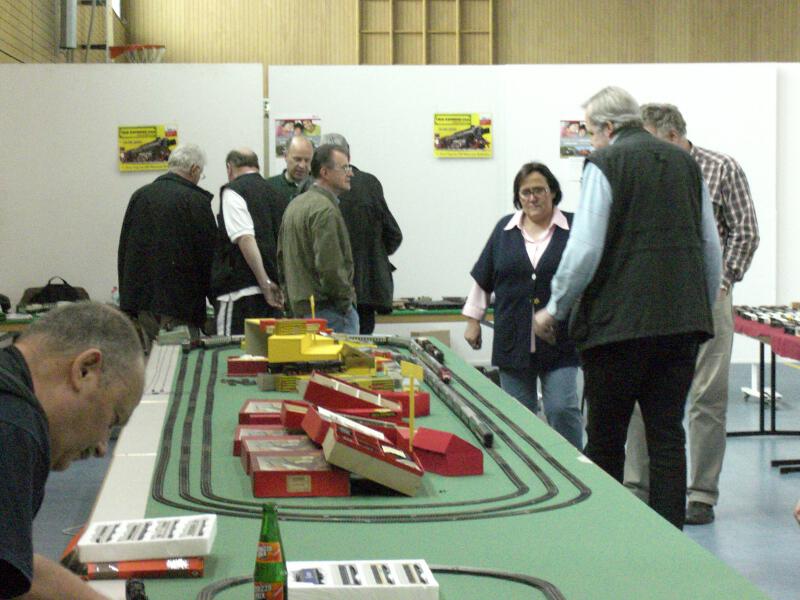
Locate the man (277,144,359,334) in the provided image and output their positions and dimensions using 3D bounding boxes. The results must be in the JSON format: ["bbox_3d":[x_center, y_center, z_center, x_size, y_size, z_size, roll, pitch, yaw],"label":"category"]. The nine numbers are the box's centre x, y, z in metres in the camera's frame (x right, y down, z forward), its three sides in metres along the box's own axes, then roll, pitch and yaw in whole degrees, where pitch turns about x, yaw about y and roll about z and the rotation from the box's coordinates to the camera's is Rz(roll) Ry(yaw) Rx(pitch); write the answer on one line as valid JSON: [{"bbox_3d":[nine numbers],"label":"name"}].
[{"bbox_3d":[-0.406,0.052,12.800,0.340,1.640,0.500,-2,3,-30],"label":"man"}]

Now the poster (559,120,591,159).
[{"bbox_3d":[1.195,-1.050,17.200,0.300,0.270,0.010,0,3,5],"label":"poster"}]

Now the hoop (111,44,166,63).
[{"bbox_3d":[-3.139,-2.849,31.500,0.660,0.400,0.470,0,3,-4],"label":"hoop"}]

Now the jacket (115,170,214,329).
[{"bbox_3d":[-1.161,-0.256,13.100,0.500,0.780,0.380,1,3,21],"label":"jacket"}]

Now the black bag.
[{"bbox_3d":[-1.870,-0.035,14.300,0.400,0.190,0.220,0,3,0],"label":"black bag"}]

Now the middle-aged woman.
[{"bbox_3d":[0.536,0.175,11.000,0.600,1.560,0.360,0,3,3],"label":"middle-aged woman"}]

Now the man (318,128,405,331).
[{"bbox_3d":[-0.250,-0.008,13.300,0.540,1.700,0.380,0,3,-9],"label":"man"}]

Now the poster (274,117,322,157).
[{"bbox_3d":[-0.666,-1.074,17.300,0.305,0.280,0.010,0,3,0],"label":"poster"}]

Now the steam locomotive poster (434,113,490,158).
[{"bbox_3d":[0.414,-1.076,17.300,0.380,0.295,0.012,0,3,0],"label":"steam locomotive poster"}]

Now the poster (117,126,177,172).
[{"bbox_3d":[-1.621,-0.978,17.000,0.380,0.300,0.012,0,3,3],"label":"poster"}]

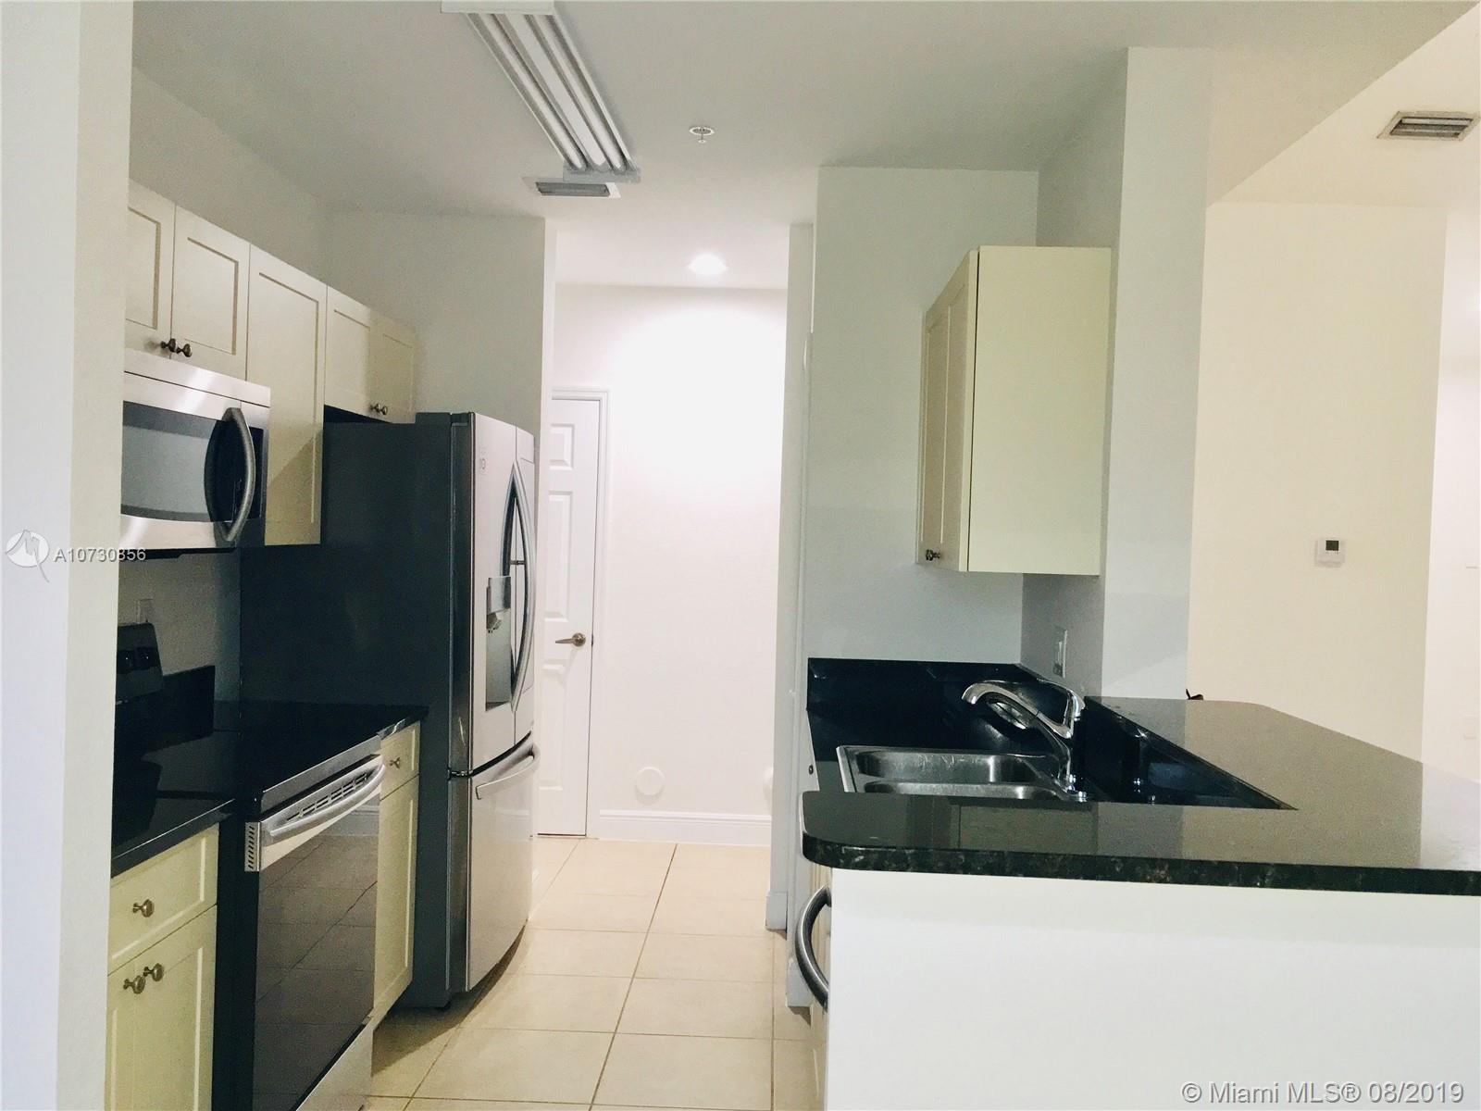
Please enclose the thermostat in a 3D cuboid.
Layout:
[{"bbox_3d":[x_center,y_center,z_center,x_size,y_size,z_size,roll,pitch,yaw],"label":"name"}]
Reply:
[{"bbox_3d":[2.127,-0.013,4.476,0.101,0.103,0.026,2,1,2],"label":"thermostat"}]

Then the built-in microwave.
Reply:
[{"bbox_3d":[-1.383,-0.218,2.721,0.435,0.405,0.760,2,1,2],"label":"built-in microwave"}]

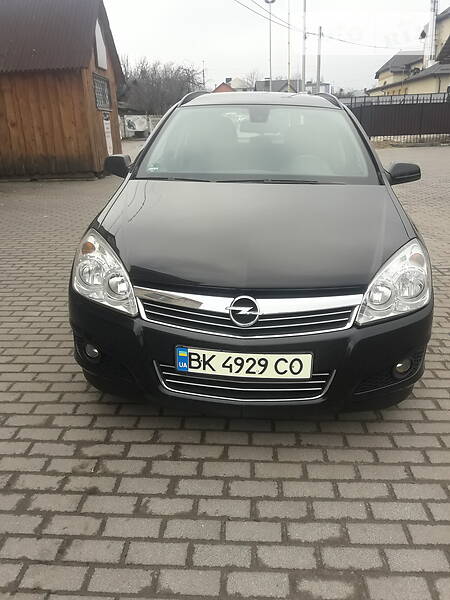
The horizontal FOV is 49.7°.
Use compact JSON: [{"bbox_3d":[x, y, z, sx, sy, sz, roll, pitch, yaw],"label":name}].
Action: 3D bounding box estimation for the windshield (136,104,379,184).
[{"bbox_3d":[0.205,-0.979,3.015,1.380,0.440,0.870,2,21,4],"label":"windshield"}]

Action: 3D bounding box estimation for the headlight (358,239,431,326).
[{"bbox_3d":[0.718,-0.097,2.078,0.370,0.250,0.530,2,21,4],"label":"headlight"}]

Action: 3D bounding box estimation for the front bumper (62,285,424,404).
[{"bbox_3d":[0.094,0.159,2.118,1.680,0.540,0.540,2,21,4],"label":"front bumper"}]

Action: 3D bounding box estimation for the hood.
[{"bbox_3d":[0.127,-0.345,2.295,1.480,0.300,1.090,2,21,4],"label":"hood"}]

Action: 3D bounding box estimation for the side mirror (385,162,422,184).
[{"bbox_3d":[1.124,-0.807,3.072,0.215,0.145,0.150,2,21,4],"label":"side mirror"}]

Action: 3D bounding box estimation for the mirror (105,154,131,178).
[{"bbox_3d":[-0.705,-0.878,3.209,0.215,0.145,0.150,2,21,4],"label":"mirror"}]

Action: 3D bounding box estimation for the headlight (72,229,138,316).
[{"bbox_3d":[-0.508,-0.145,2.170,0.370,0.250,0.530,2,21,4],"label":"headlight"}]

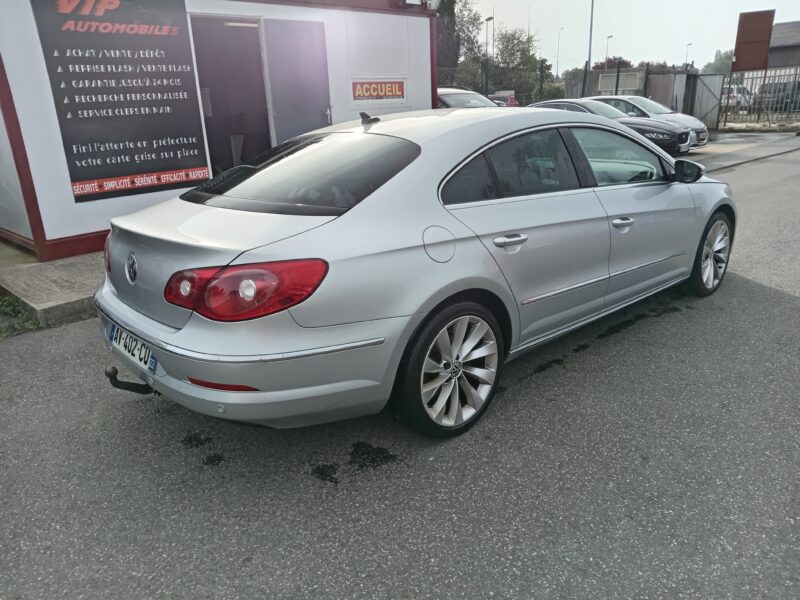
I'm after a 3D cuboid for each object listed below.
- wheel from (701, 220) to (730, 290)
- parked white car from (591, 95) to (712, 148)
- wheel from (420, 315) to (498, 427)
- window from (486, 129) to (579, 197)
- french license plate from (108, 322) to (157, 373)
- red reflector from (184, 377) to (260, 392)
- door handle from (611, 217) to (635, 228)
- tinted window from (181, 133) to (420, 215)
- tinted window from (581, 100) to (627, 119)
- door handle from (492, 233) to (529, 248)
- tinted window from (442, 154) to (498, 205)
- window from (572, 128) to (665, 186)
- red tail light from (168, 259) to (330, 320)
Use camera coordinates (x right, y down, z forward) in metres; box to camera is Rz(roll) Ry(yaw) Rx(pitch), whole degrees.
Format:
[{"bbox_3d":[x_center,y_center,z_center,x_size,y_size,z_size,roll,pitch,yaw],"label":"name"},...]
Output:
[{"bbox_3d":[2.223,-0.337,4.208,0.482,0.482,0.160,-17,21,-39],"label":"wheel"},{"bbox_3d":[5.979,-4.660,15.380,4.120,1.460,1.770,14,24,41],"label":"parked white car"},{"bbox_3d":[0.210,0.291,2.537,0.487,0.487,0.181,-17,21,-39],"label":"wheel"},{"bbox_3d":[0.618,-0.647,2.720,0.640,0.335,0.050,-17,-9,-39],"label":"window"},{"bbox_3d":[-1.123,0.187,2.416,0.020,0.111,0.523,3,8,-43],"label":"french license plate"},{"bbox_3d":[-0.645,0.301,2.092,0.337,0.032,0.040,5,19,28],"label":"red reflector"},{"bbox_3d":[1.201,-0.422,3.089,0.235,0.045,0.055,-17,21,-39],"label":"door handle"},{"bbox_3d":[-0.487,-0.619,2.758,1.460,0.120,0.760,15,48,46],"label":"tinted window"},{"bbox_3d":[4.285,-3.997,12.044,0.820,0.140,1.400,41,38,21],"label":"tinted window"},{"bbox_3d":[0.484,-0.268,2.527,0.236,0.042,0.050,-17,21,-39],"label":"door handle"},{"bbox_3d":[0.269,-0.502,2.407,0.355,0.205,0.040,-17,-9,-39],"label":"tinted window"},{"bbox_3d":[1.264,-0.824,3.280,0.854,0.337,0.060,-17,-2,-39],"label":"window"},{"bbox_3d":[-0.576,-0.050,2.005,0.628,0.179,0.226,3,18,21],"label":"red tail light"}]

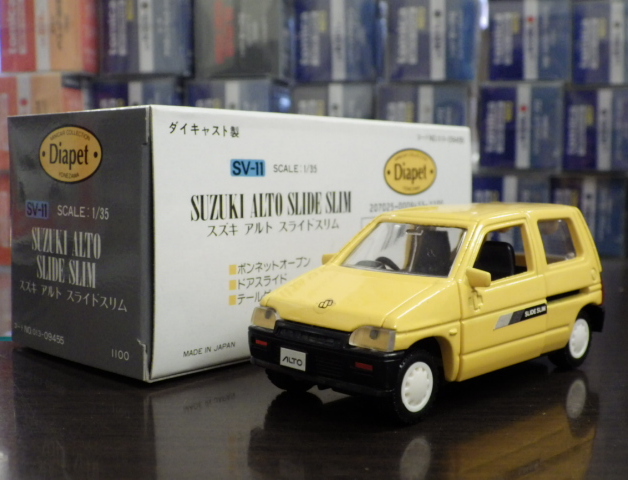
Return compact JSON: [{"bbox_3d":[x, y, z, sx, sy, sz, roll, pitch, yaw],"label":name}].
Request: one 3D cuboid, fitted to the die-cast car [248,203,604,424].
[{"bbox_3d":[0.030,0.013,0.218,0.047,0.041,0.092,6,8,44],"label":"die-cast car"}]

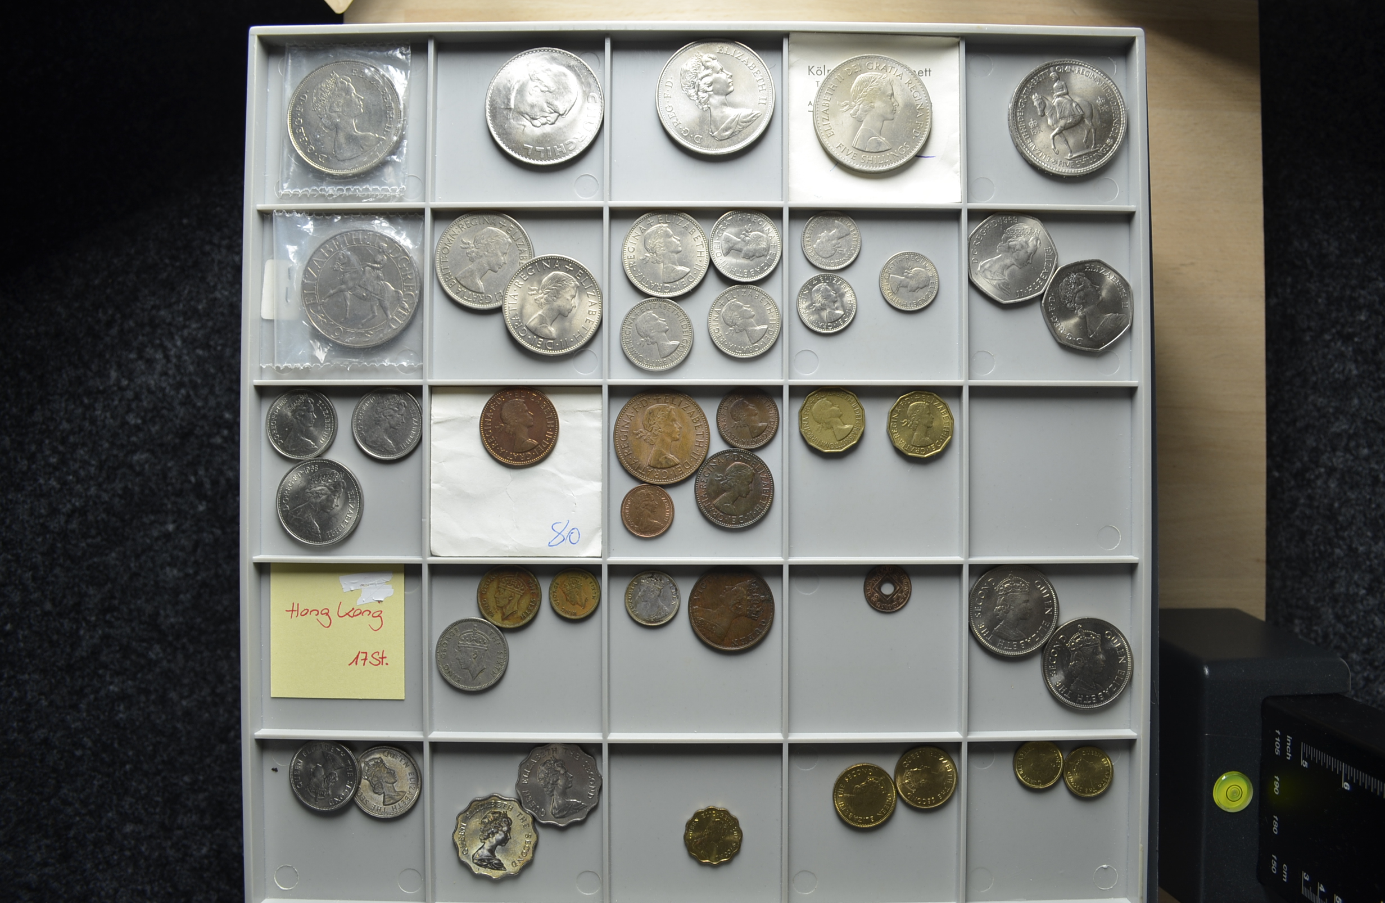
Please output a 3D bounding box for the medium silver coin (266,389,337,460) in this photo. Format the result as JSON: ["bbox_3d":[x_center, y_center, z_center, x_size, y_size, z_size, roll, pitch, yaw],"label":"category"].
[{"bbox_3d":[-0.128,-0.009,0.339,0.024,0.002,0.024,0,89,0],"label":"medium silver coin"}]

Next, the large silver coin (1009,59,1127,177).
[{"bbox_3d":[0.123,-0.109,0.341,0.039,0.003,0.039,0,90,0],"label":"large silver coin"}]

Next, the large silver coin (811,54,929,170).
[{"bbox_3d":[0.059,-0.110,0.340,0.039,0.003,0.039,0,90,0],"label":"large silver coin"}]

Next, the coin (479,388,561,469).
[{"bbox_3d":[-0.056,-0.008,0.338,0.025,0.002,0.025,0,90,0],"label":"coin"}]

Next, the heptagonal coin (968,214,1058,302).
[{"bbox_3d":[0.105,-0.063,0.340,0.030,0.002,0.030,0,89,0],"label":"heptagonal coin"}]

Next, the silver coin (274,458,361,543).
[{"bbox_3d":[-0.122,0.017,0.339,0.029,0.002,0.029,0,89,0],"label":"silver coin"}]

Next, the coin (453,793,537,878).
[{"bbox_3d":[-0.064,0.125,0.337,0.028,0.002,0.028,0,90,0],"label":"coin"}]

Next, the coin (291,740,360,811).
[{"bbox_3d":[-0.120,0.106,0.337,0.024,0.002,0.024,0,90,0],"label":"coin"}]

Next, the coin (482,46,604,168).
[{"bbox_3d":[-0.048,-0.113,0.341,0.039,0.003,0.039,0,90,0],"label":"coin"}]

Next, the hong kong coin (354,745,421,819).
[{"bbox_3d":[-0.099,0.108,0.338,0.024,0.002,0.024,0,90,0],"label":"hong kong coin"}]

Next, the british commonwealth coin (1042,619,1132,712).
[{"bbox_3d":[0.129,0.069,0.338,0.030,0.002,0.030,0,89,0],"label":"british commonwealth coin"}]

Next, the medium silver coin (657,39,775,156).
[{"bbox_3d":[0.008,-0.116,0.341,0.039,0.003,0.039,0,90,0],"label":"medium silver coin"}]

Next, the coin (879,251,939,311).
[{"bbox_3d":[0.071,-0.056,0.341,0.019,0.001,0.019,0,90,0],"label":"coin"}]

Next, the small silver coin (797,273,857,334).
[{"bbox_3d":[0.044,-0.048,0.340,0.019,0.002,0.019,0,89,0],"label":"small silver coin"}]

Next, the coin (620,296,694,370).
[{"bbox_3d":[-0.011,-0.038,0.340,0.024,0.002,0.024,0,89,0],"label":"coin"}]

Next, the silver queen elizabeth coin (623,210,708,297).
[{"bbox_3d":[-0.009,-0.065,0.340,0.029,0.002,0.029,0,89,0],"label":"silver queen elizabeth coin"}]

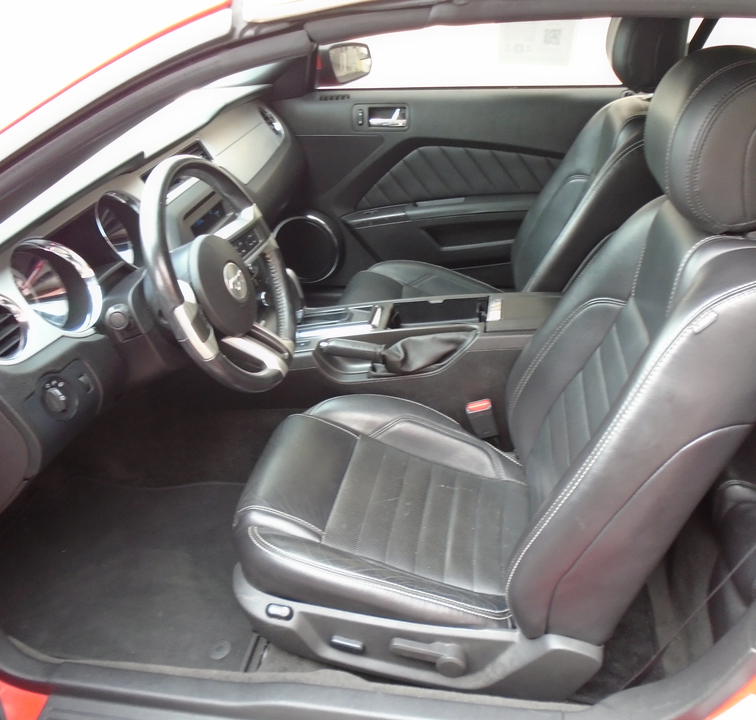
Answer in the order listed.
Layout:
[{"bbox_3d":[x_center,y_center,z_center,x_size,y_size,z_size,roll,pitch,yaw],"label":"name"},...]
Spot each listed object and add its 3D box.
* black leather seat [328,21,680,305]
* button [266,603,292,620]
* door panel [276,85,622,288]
[{"bbox_3d":[0.285,-0.356,1.752,0.820,0.930,0.530,3,30,10],"label":"black leather seat"},{"bbox_3d":[-0.144,0.370,1.070,0.037,0.024,0.013,3,30,10],"label":"button"},{"bbox_3d":[0.206,-0.463,2.088,1.170,0.630,0.130,3,30,10],"label":"door panel"}]

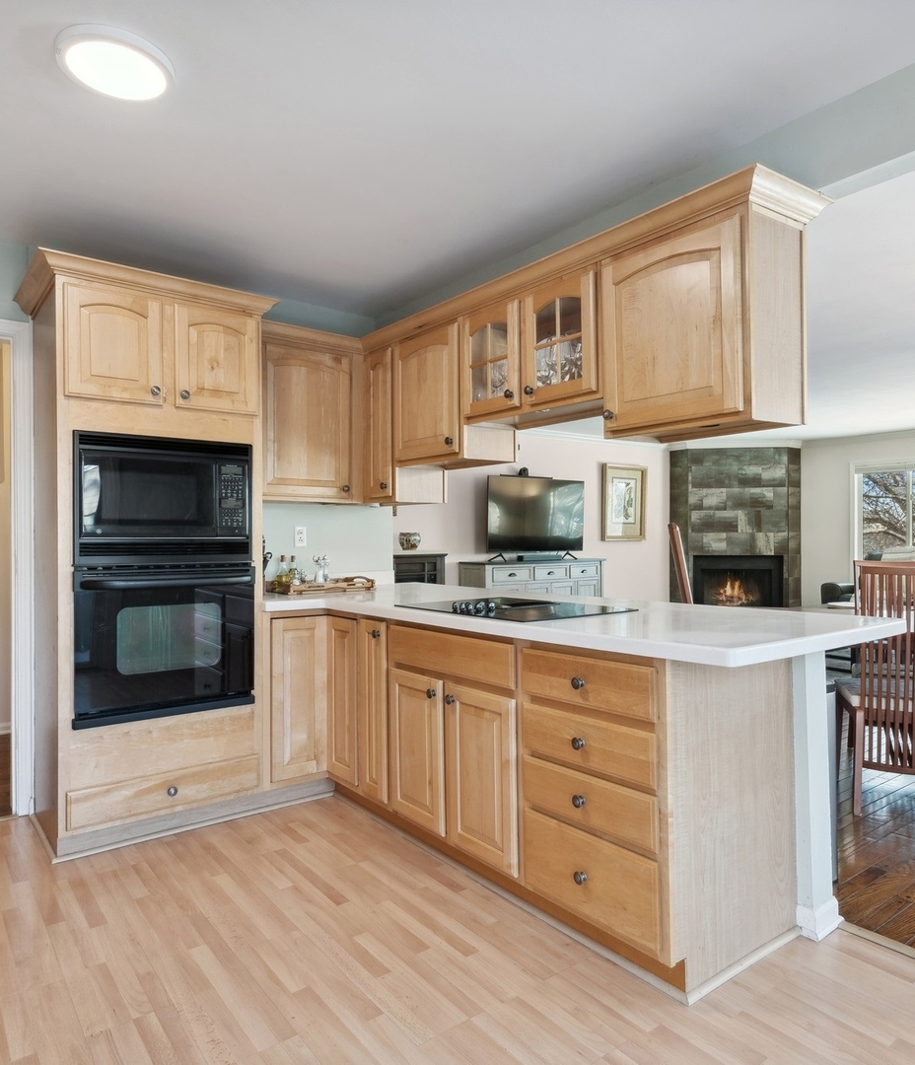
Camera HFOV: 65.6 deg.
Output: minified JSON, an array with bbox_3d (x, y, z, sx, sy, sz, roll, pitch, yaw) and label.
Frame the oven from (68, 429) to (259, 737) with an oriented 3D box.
[{"bbox_3d":[-1.285,0.177,2.987,0.676,1.084,0.580,0,-1,-38],"label":"oven"}]

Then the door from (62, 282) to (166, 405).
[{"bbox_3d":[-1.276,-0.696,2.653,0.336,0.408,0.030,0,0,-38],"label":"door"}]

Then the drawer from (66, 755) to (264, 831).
[{"bbox_3d":[-1.256,1.019,2.957,0.718,0.146,0.450,0,-1,-38],"label":"drawer"}]

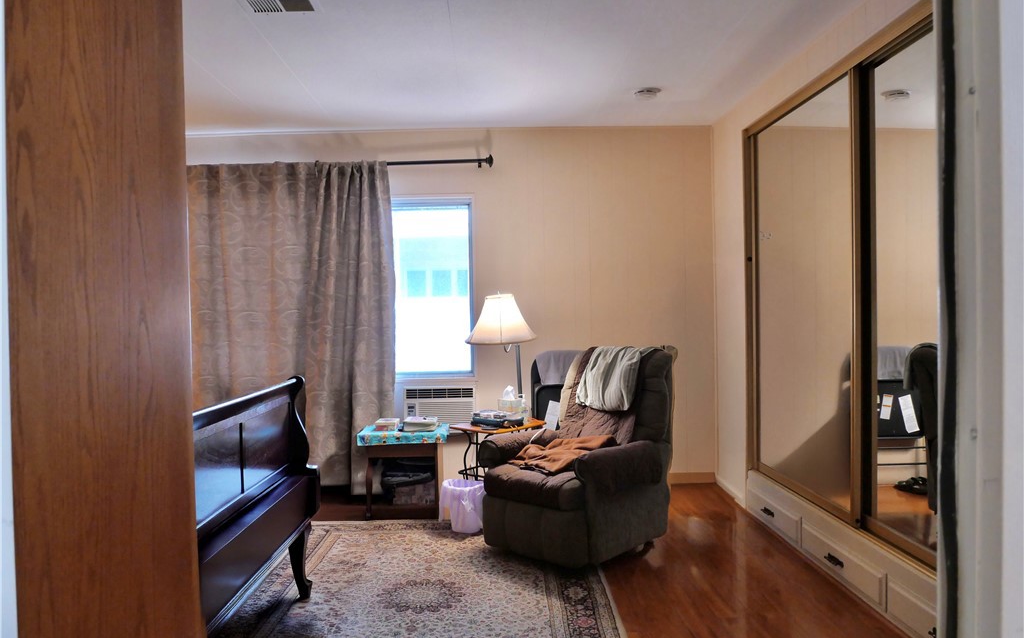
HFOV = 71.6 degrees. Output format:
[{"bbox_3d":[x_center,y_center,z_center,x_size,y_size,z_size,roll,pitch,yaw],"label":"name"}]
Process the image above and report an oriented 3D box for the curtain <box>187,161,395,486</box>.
[{"bbox_3d":[-1.468,0.068,4.484,1.400,2.070,0.140,-1,1,-2],"label":"curtain"}]

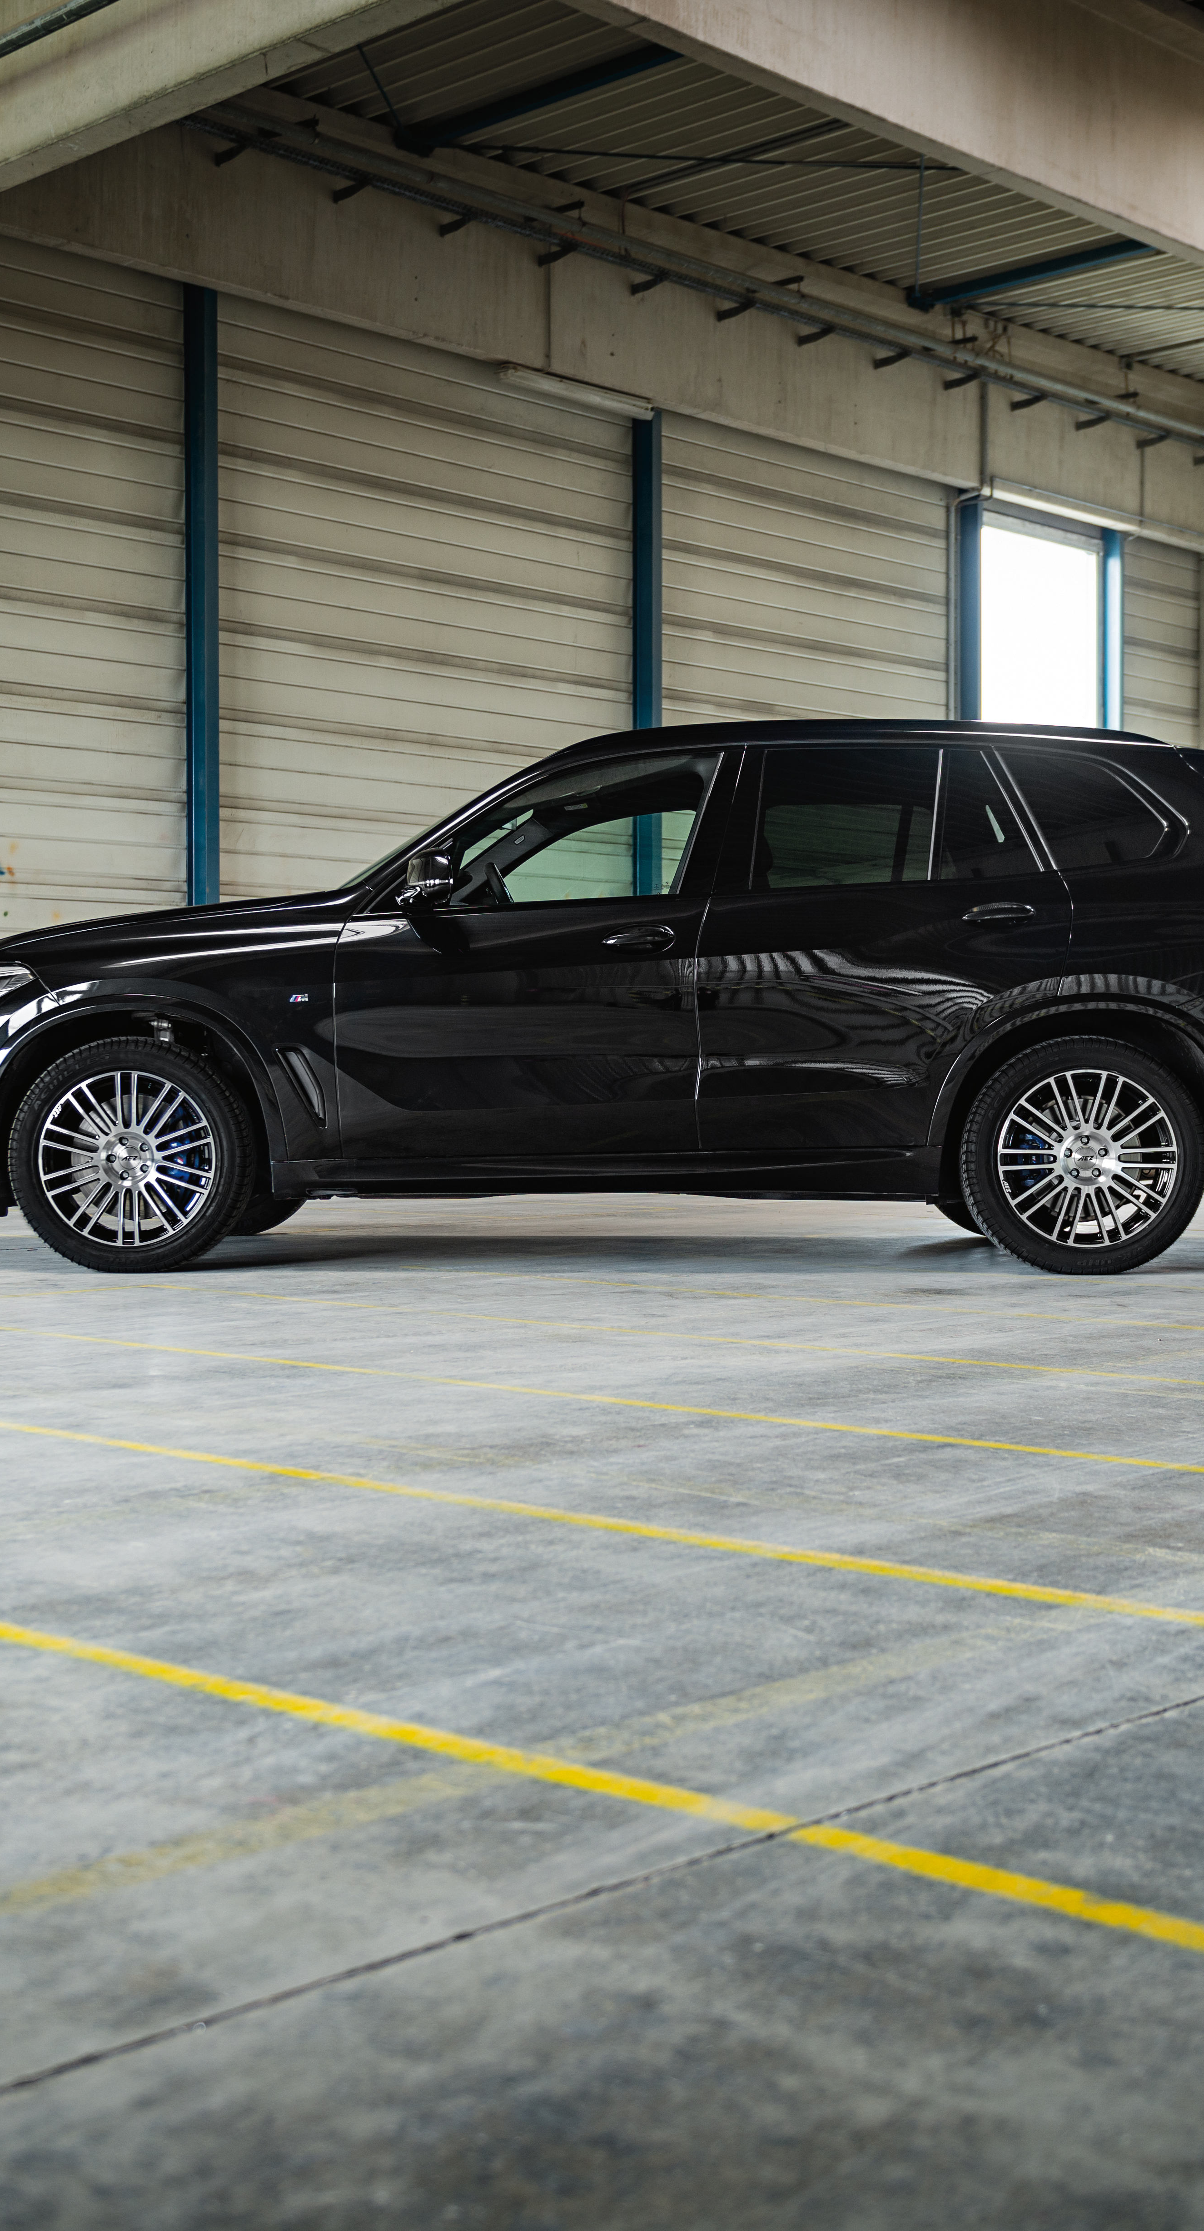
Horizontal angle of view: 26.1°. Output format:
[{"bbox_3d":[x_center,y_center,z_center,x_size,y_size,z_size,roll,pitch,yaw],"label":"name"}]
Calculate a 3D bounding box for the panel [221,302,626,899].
[{"bbox_3d":[-1.205,-3.292,19.282,0.200,4.750,4.150,1,2,44],"label":"panel"}]

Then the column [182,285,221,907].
[{"bbox_3d":[-2.611,-2.538,17.108,0.200,5.700,0.110,1,2,44],"label":"column"}]

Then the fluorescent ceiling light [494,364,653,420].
[{"bbox_3d":[-0.194,-5.408,19.510,0.140,0.110,1.600,1,2,44],"label":"fluorescent ceiling light"}]

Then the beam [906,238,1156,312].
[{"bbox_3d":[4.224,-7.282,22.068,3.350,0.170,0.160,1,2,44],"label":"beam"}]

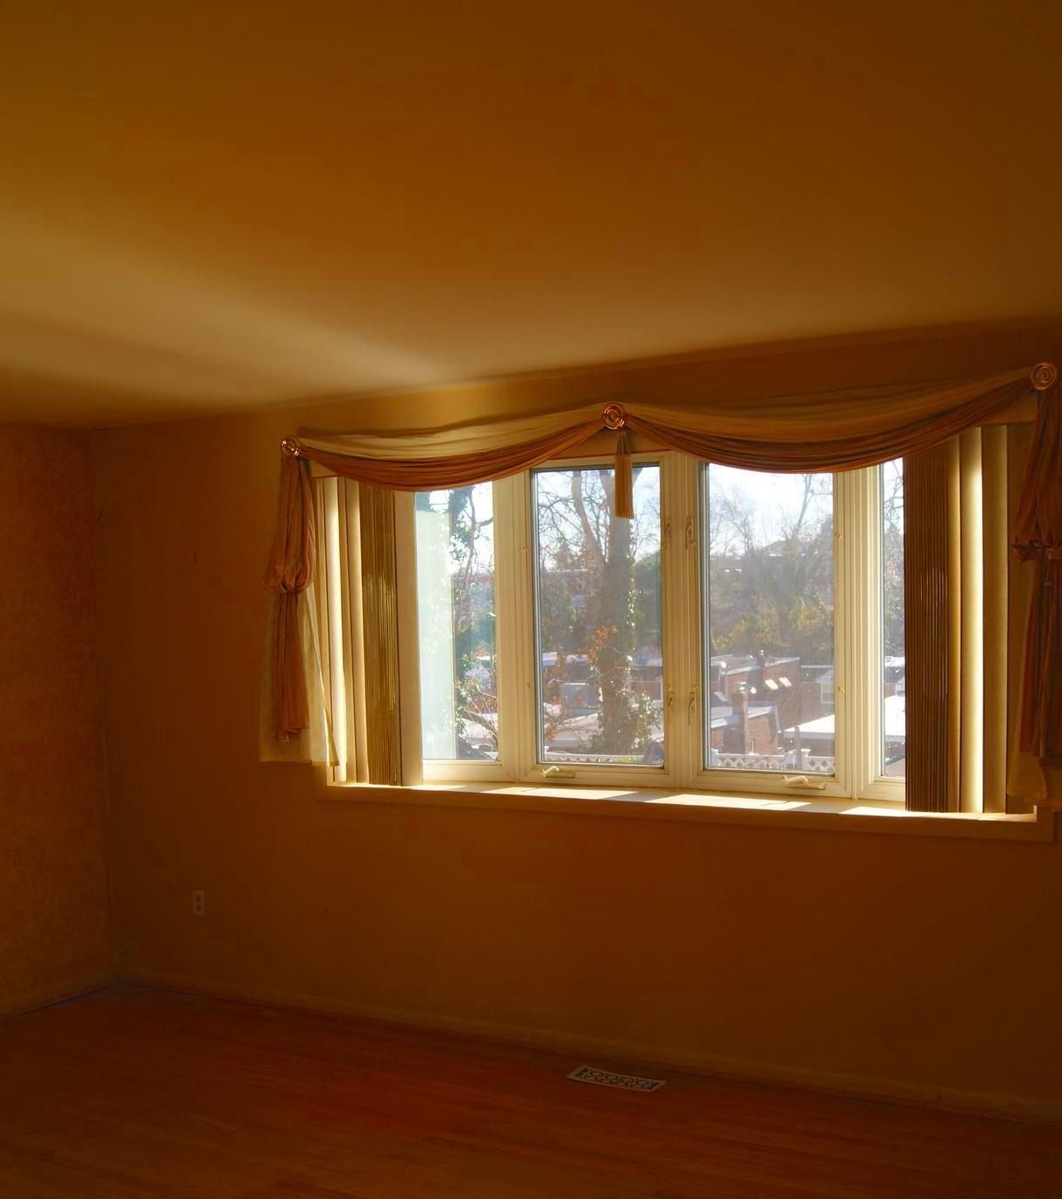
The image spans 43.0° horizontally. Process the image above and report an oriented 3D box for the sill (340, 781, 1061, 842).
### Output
[{"bbox_3d":[0.456,0.750,4.948,2.780,0.064,0.320,-1,1,27],"label":"sill"}]

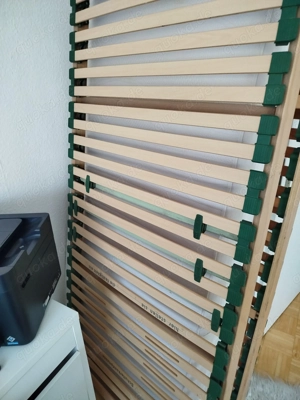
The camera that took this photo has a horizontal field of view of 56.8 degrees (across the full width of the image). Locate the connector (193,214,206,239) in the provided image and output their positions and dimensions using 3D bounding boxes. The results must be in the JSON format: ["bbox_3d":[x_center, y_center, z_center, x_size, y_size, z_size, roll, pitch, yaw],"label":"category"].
[{"bbox_3d":[0.159,0.080,0.864,0.025,0.078,0.032,19,22,39],"label":"connector"}]

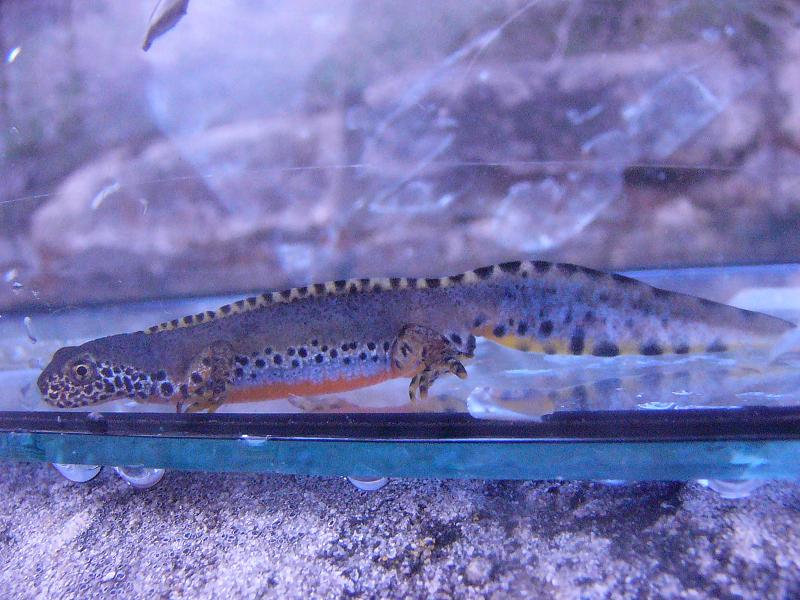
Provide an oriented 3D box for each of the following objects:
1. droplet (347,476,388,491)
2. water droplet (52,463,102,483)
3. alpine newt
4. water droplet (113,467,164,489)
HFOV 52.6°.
[{"bbox_3d":[-0.003,0.018,0.080,0.004,0.002,0.004,-2,11,20],"label":"droplet"},{"bbox_3d":[-0.035,0.018,0.087,0.005,0.002,0.005,-2,11,20],"label":"water droplet"},{"bbox_3d":[0.002,0.004,0.091,0.085,0.015,0.016,-6,10,0],"label":"alpine newt"},{"bbox_3d":[-0.027,0.019,0.085,0.005,0.002,0.005,-2,11,20],"label":"water droplet"}]

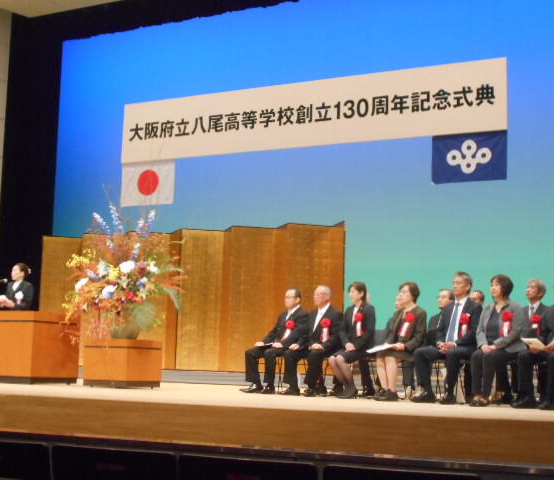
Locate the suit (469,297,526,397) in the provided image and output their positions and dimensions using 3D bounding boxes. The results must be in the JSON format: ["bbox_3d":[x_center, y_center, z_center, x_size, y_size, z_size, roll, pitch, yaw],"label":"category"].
[{"bbox_3d":[2.309,1.150,11.301,0.500,1.000,0.660,-5,-9,43],"label":"suit"}]

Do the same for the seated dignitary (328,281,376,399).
[{"bbox_3d":[0.822,1.090,11.703,0.490,1.250,0.720,-4,-8,42],"label":"seated dignitary"}]

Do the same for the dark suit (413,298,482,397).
[{"bbox_3d":[1.933,1.162,11.715,0.700,1.030,0.540,7,-9,-40],"label":"dark suit"}]

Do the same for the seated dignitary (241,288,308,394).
[{"bbox_3d":[0.023,1.152,12.400,0.560,1.240,0.800,-4,-8,42],"label":"seated dignitary"}]

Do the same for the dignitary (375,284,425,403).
[{"bbox_3d":[1.288,1.061,11.287,0.510,1.240,0.740,-4,-8,42],"label":"dignitary"}]

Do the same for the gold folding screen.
[{"bbox_3d":[-1.528,0.996,17.952,6.200,2.330,0.500,-2,-8,30],"label":"gold folding screen"}]

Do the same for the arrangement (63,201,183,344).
[{"bbox_3d":[-1.952,0.398,13.550,1.400,1.720,1.150,-2,-7,30],"label":"arrangement"}]

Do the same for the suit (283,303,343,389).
[{"bbox_3d":[0.432,1.189,12.096,0.560,0.940,0.700,-4,-8,42],"label":"suit"}]

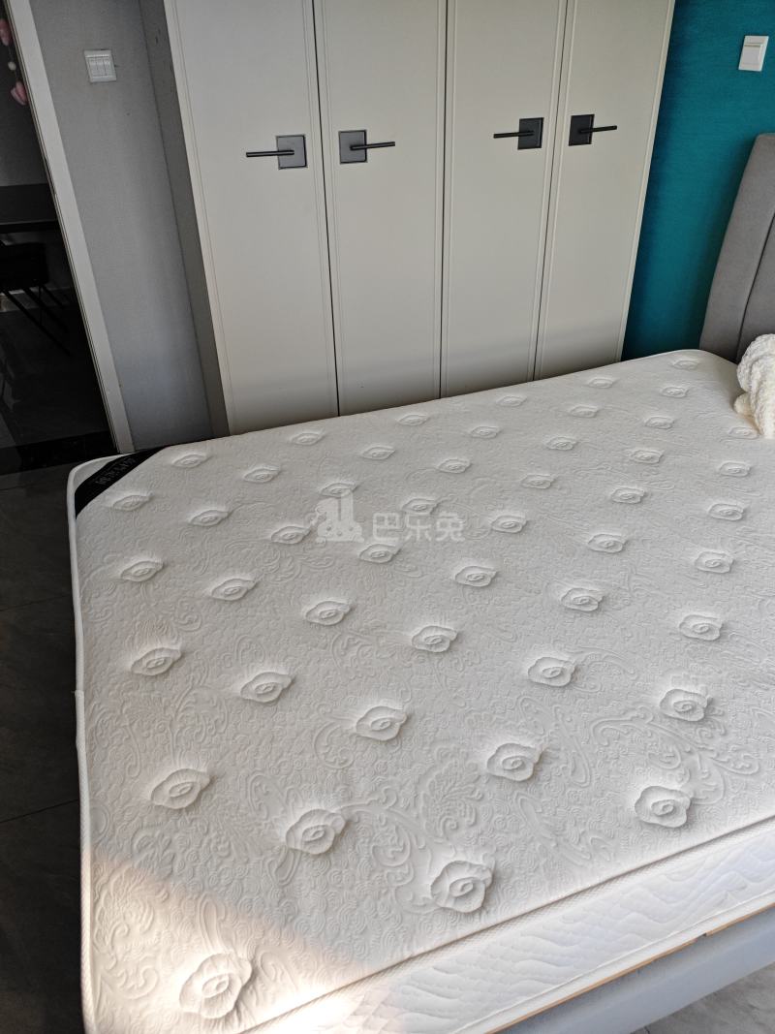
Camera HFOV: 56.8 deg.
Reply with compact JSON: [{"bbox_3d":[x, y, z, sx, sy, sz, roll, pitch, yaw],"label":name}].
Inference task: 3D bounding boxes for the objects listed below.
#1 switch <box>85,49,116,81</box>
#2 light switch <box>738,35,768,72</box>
[{"bbox_3d":[-0.951,-1.494,2.377,0.086,0.086,0.012,-12,33,-17],"label":"switch"},{"bbox_3d":[1.079,-1.360,2.105,0.012,0.086,0.086,-12,33,-17],"label":"light switch"}]

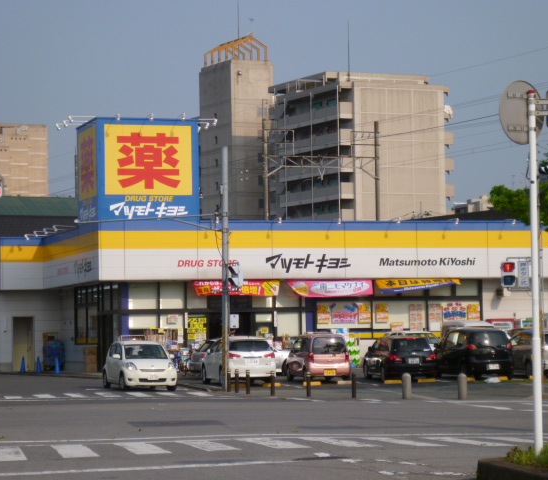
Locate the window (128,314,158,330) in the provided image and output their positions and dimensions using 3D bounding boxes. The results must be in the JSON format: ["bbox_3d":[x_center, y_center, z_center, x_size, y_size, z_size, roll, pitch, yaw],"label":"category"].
[{"bbox_3d":[-5.167,3.255,81.838,1.168,0.620,0.100,0,-3,-16],"label":"window"}]

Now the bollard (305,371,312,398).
[{"bbox_3d":[0.925,3.813,54.500,0.115,0.660,0.115,-1,-3,0],"label":"bollard"}]

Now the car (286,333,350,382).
[{"bbox_3d":[1.408,3.867,67.945,1.475,1.570,3.395,0,-3,-12],"label":"car"}]

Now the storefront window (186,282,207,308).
[{"bbox_3d":[-2.992,2.177,80.876,0.814,1.035,0.100,0,-3,-16],"label":"storefront window"}]

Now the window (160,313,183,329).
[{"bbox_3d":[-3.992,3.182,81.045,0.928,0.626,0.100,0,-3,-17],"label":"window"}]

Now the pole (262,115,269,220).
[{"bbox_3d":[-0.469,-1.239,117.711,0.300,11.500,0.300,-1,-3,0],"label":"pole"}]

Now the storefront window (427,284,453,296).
[{"bbox_3d":[6.756,2.033,83.766,0.951,0.506,0.100,0,-3,-16],"label":"storefront window"}]

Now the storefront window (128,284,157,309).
[{"bbox_3d":[-5.199,2.215,81.882,1.109,1.067,0.100,0,-3,-16],"label":"storefront window"}]

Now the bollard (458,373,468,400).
[{"bbox_3d":[4.715,3.674,51.911,0.238,0.658,0.238,-1,-3,0],"label":"bollard"}]

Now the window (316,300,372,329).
[{"bbox_3d":[2.816,3.004,82.547,2.297,1.064,0.100,0,-3,-16],"label":"window"}]

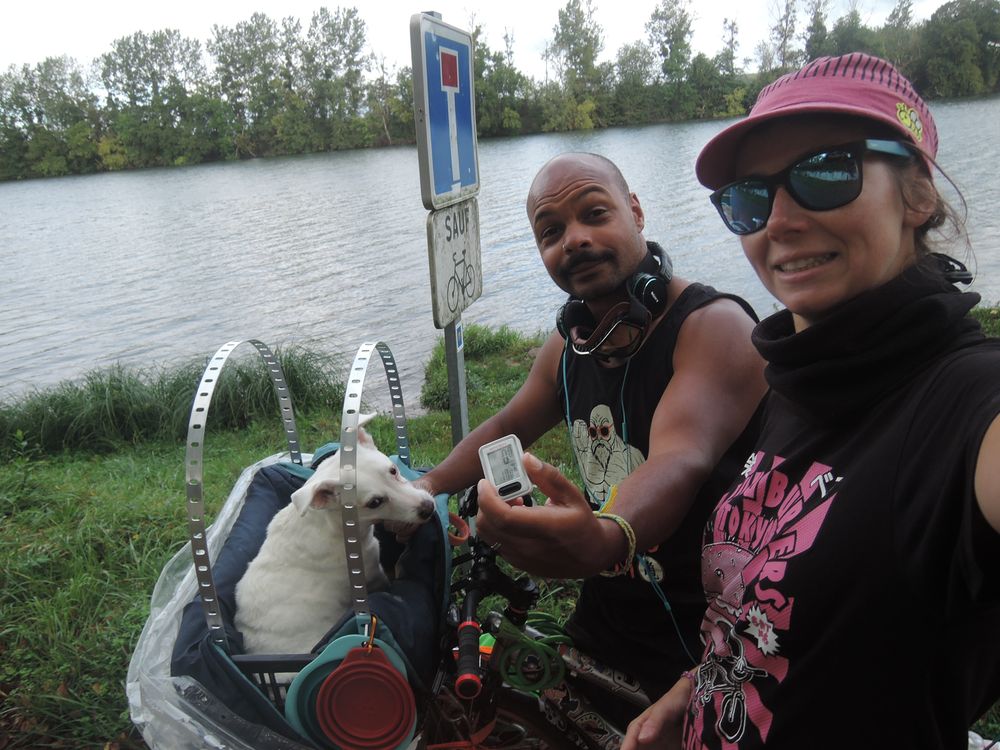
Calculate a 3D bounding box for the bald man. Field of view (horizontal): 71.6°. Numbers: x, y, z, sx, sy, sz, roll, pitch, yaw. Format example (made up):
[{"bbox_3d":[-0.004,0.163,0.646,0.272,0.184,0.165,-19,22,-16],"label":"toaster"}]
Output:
[{"bbox_3d":[0.175,0.480,1.200,0.660,1.630,0.540,-19,25,-35],"label":"bald man"}]

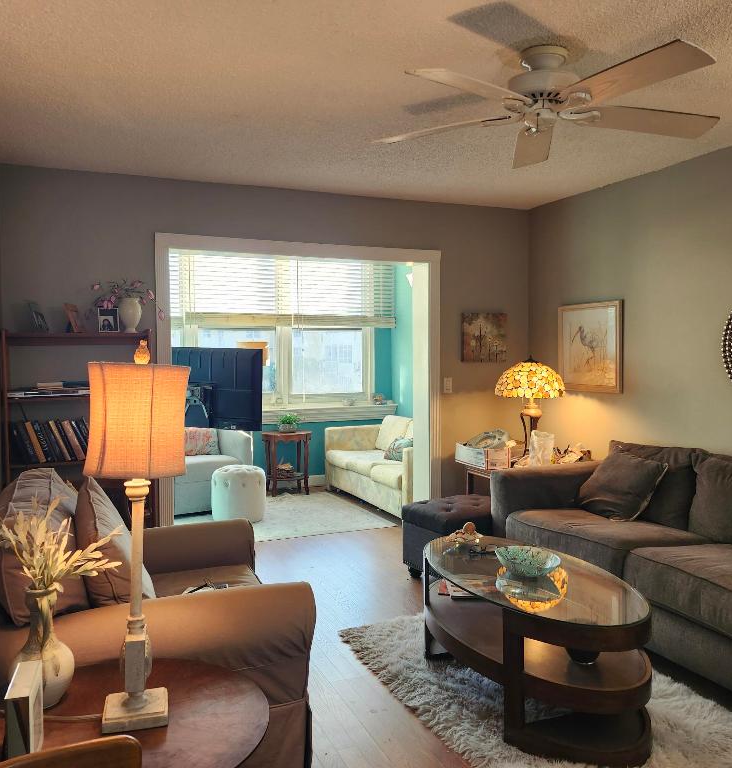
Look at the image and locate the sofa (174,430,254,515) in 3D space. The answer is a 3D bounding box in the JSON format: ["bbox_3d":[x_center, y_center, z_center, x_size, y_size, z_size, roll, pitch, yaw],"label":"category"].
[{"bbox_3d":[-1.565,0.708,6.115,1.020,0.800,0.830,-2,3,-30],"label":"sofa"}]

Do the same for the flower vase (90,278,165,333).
[{"bbox_3d":[-1.409,-0.464,4.019,0.402,0.324,0.300,-2,3,-24],"label":"flower vase"}]

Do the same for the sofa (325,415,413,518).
[{"bbox_3d":[0.321,0.705,6.319,0.790,0.780,1.760,-1,3,-24],"label":"sofa"}]

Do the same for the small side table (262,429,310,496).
[{"bbox_3d":[-0.753,0.751,6.456,0.400,0.595,0.300,-2,3,-24],"label":"small side table"}]

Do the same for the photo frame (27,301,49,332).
[{"bbox_3d":[-1.778,-0.358,3.686,0.030,0.170,0.130,-20,-3,16],"label":"photo frame"}]

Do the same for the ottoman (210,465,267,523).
[{"bbox_3d":[-1.066,0.907,5.708,0.455,0.420,0.455,-1,3,-24],"label":"ottoman"}]

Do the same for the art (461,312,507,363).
[{"bbox_3d":[0.900,-0.352,5.197,0.393,0.372,0.035,-2,3,-24],"label":"art"}]

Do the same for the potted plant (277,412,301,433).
[{"bbox_3d":[-0.728,0.359,6.443,0.217,0.189,0.217,-2,3,-24],"label":"potted plant"}]

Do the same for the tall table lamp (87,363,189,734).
[{"bbox_3d":[-0.477,0.304,1.427,0.210,0.790,0.210,-1,2,-14],"label":"tall table lamp"}]

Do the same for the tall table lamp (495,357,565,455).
[{"bbox_3d":[1.088,0.162,4.536,0.465,0.690,0.465,0,2,0],"label":"tall table lamp"}]

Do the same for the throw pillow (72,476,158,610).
[{"bbox_3d":[-0.872,0.516,2.339,0.170,0.450,0.430,-21,9,-18],"label":"throw pillow"}]

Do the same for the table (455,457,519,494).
[{"bbox_3d":[1.047,0.847,4.606,0.580,0.545,0.580,-2,3,-24],"label":"table"}]

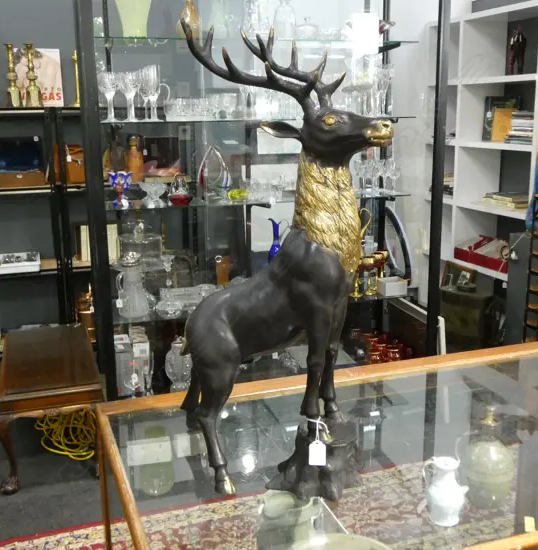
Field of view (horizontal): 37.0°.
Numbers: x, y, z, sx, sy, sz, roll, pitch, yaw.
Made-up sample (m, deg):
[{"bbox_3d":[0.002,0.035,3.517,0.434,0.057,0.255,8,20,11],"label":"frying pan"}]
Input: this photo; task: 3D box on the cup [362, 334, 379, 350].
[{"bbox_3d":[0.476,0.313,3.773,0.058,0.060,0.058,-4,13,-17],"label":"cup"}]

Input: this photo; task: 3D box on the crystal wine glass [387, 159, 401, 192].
[{"bbox_3d":[0.538,-0.426,3.451,0.057,0.140,0.057,-1,12,0],"label":"crystal wine glass"}]

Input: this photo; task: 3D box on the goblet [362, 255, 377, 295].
[{"bbox_3d":[0.459,0.002,3.668,0.066,0.155,0.066,-1,13,0],"label":"goblet"}]

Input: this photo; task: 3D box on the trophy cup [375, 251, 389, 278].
[{"bbox_3d":[0.534,-0.031,3.790,0.066,0.155,0.066,-1,13,0],"label":"trophy cup"}]

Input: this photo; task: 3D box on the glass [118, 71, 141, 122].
[{"bbox_3d":[-0.513,-0.656,2.968,0.073,0.180,0.073,-4,13,-17],"label":"glass"}]

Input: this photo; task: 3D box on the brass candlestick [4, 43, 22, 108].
[{"bbox_3d":[-1.246,-0.964,3.895,0.078,0.300,0.078,-5,13,-18],"label":"brass candlestick"}]

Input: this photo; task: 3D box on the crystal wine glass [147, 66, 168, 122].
[{"bbox_3d":[-0.425,-0.674,3.004,0.070,0.200,0.070,-4,13,-17],"label":"crystal wine glass"}]

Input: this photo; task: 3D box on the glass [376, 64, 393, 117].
[{"bbox_3d":[0.504,-0.801,3.496,0.070,0.212,0.070,-1,13,0],"label":"glass"}]

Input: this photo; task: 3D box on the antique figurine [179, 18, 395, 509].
[{"bbox_3d":[-0.001,-0.025,1.258,0.400,0.710,0.240,5,14,22],"label":"antique figurine"}]

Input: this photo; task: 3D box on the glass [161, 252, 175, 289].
[{"bbox_3d":[-0.440,-0.001,3.520,0.064,0.163,0.064,-4,13,-17],"label":"glass"}]

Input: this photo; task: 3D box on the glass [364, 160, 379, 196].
[{"bbox_3d":[0.451,-0.426,3.528,0.062,0.147,0.062,-1,13,0],"label":"glass"}]

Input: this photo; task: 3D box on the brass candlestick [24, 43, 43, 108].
[{"bbox_3d":[-0.979,-0.828,3.336,0.072,0.262,0.072,-4,13,-17],"label":"brass candlestick"}]

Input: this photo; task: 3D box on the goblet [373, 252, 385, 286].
[{"bbox_3d":[0.507,-0.017,3.734,0.064,0.155,0.064,-1,13,0],"label":"goblet"}]

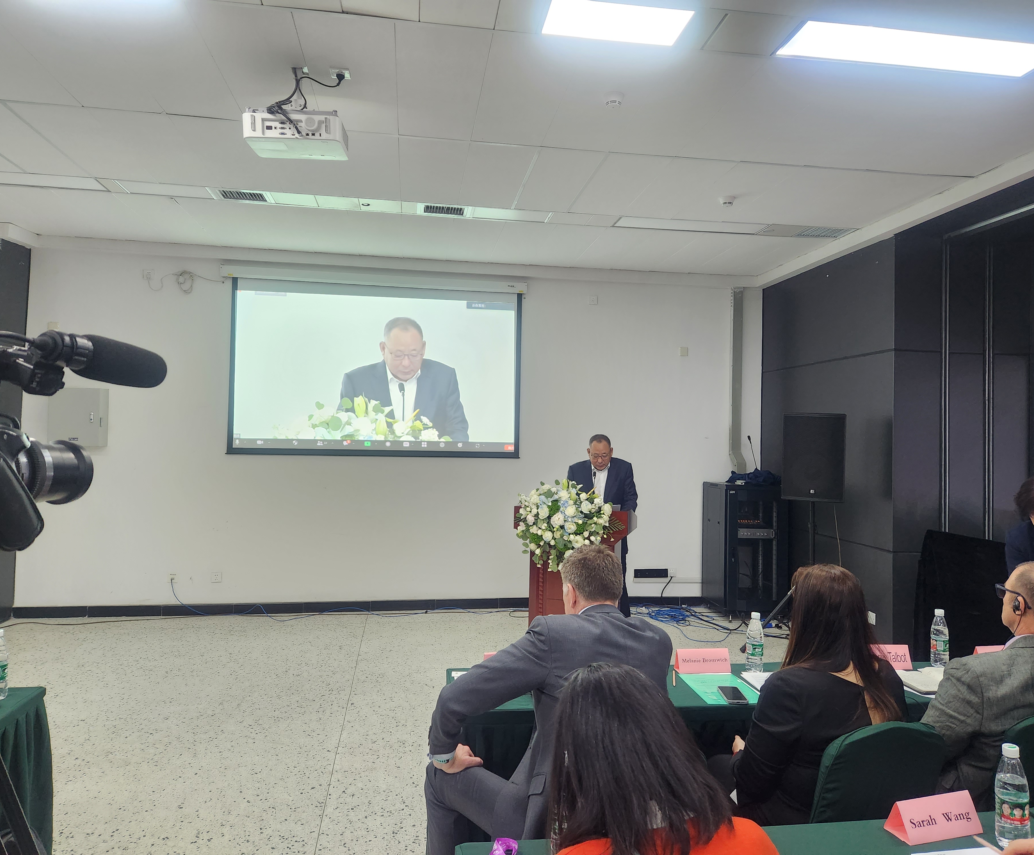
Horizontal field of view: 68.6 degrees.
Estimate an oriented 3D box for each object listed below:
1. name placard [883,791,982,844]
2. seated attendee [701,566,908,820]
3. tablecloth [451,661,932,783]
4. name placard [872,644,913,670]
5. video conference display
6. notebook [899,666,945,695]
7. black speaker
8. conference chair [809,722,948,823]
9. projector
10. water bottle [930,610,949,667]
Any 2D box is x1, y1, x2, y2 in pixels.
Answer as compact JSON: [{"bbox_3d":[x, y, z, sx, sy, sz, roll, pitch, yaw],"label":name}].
[{"bbox_3d":[0.972,0.902,1.770,0.211,0.081,0.079,2,-2,-18],"label":"name placard"},{"bbox_3d":[0.880,1.054,2.360,0.480,1.310,0.720,1,-2,-13],"label":"seated attendee"},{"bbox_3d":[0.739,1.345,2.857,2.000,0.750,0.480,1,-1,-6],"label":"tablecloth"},{"bbox_3d":[1.517,0.946,3.122,0.210,0.085,0.083,1,-1,-5],"label":"name placard"},{"bbox_3d":[-1.332,-0.546,7.319,2.770,1.650,0.060,1,-2,-8],"label":"video conference display"},{"bbox_3d":[1.612,0.975,2.905,0.290,0.022,0.215,1,-1,-7],"label":"notebook"},{"bbox_3d":[2.320,0.234,5.930,0.440,0.660,0.410,1,-1,22],"label":"black speaker"},{"bbox_3d":[0.984,1.273,2.355,0.450,0.890,0.570,1,-1,-12],"label":"conference chair"},{"bbox_3d":[-0.993,-1.319,3.447,0.410,0.118,0.320,0,6,-7],"label":"projector"},{"bbox_3d":[1.762,0.877,3.152,0.066,0.232,0.066,1,-1,-8],"label":"water bottle"}]

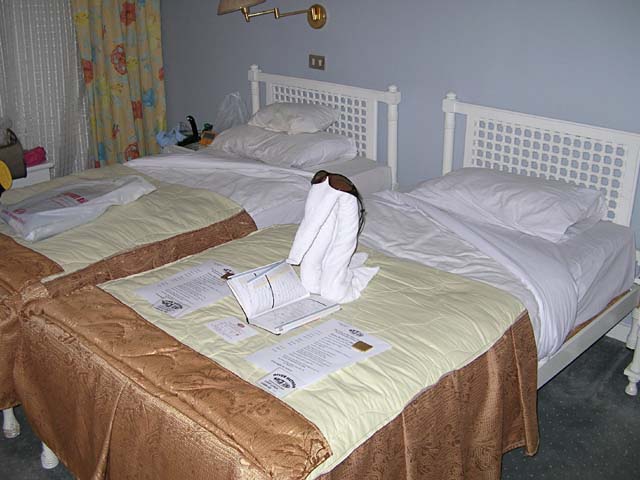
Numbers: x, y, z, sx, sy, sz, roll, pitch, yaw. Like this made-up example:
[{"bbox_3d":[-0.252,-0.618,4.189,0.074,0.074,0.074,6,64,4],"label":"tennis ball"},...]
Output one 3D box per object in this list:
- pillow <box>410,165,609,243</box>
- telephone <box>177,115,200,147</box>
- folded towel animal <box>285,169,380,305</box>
[{"bbox_3d":[0.738,-0.196,2.708,0.360,0.145,0.750,-22,31,-39],"label":"pillow"},{"bbox_3d":[-0.809,-0.673,4.053,0.100,0.160,0.170,14,28,32],"label":"telephone"},{"bbox_3d":[0.049,-0.026,1.985,0.170,0.395,0.340,18,30,38],"label":"folded towel animal"}]

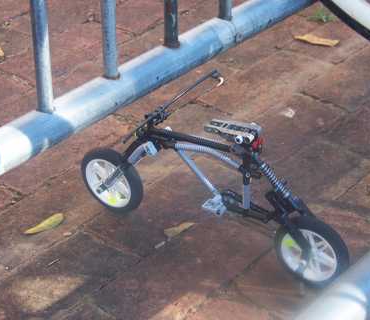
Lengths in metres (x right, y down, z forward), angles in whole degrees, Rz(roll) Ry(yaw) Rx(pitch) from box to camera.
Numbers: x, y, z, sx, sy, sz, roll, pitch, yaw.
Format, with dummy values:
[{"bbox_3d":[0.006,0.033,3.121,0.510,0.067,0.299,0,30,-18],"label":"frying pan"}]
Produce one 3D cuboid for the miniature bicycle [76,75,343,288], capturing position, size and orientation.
[{"bbox_3d":[0.021,0.021,1.235,0.337,0.172,0.158,19,41,30],"label":"miniature bicycle"}]

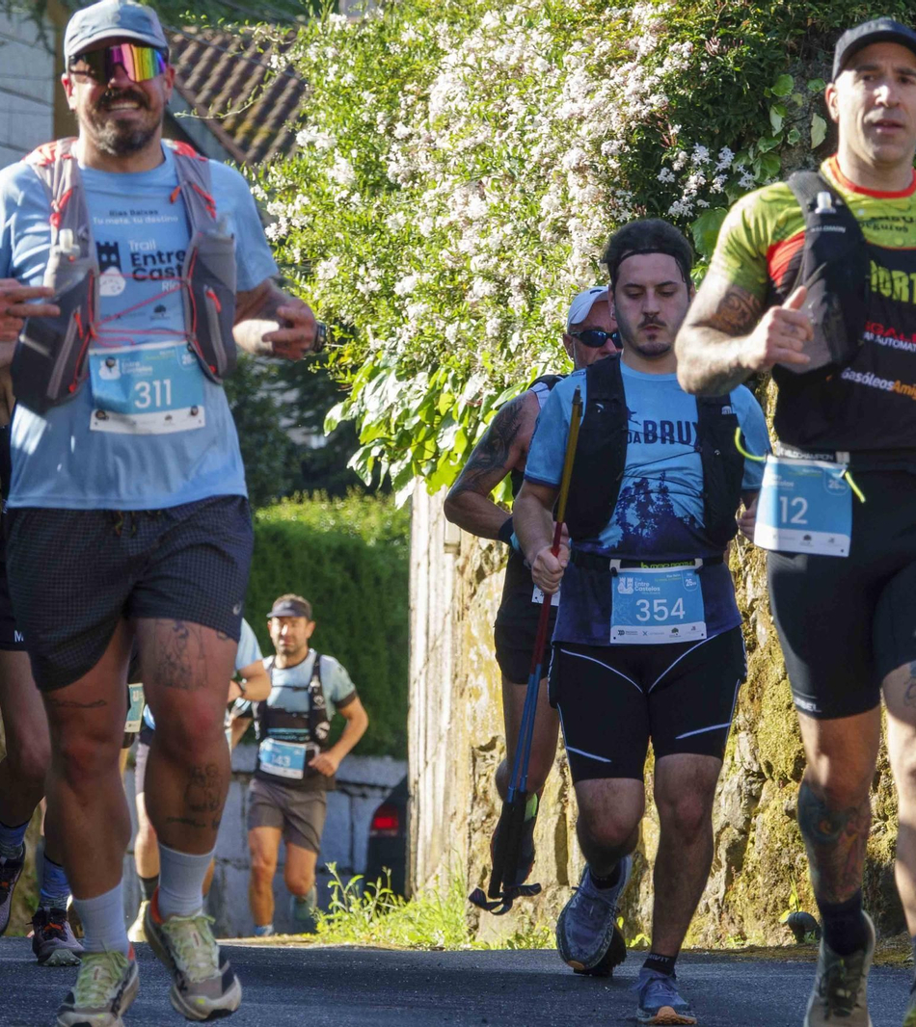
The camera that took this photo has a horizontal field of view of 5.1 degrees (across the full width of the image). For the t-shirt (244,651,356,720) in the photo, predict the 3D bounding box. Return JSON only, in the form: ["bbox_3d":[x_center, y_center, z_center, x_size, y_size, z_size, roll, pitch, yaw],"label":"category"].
[{"bbox_3d":[-0.653,0.829,42.000,0.480,0.520,0.290,1,4,14],"label":"t-shirt"}]

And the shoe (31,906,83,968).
[{"bbox_3d":[-0.869,0.927,22.300,0.110,0.125,0.290,0,0,-10],"label":"shoe"}]

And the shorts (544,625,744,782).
[{"bbox_3d":[0.395,0.373,21.200,0.405,0.360,0.310,0,-1,-2],"label":"shorts"}]

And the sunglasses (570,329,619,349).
[{"bbox_3d":[0.334,-0.408,23.650,0.145,0.046,0.155,0,0,-16],"label":"sunglasses"}]

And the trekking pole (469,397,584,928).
[{"bbox_3d":[0.172,0.285,21.150,0.130,1.100,0.080,8,0,0],"label":"trekking pole"}]

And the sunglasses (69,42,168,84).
[{"bbox_3d":[-0.582,-0.773,17.500,0.158,0.062,0.160,0,0,3],"label":"sunglasses"}]

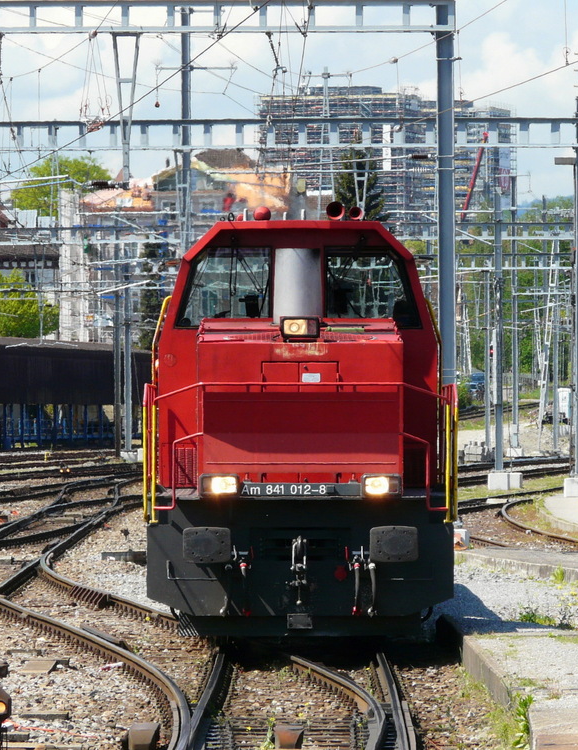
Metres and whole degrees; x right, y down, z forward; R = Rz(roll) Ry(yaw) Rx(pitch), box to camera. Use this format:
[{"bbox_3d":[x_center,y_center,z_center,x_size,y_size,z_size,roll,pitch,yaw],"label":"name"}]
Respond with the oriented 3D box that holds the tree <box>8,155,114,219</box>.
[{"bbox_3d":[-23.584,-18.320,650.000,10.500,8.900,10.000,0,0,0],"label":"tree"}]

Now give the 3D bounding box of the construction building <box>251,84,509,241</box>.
[{"bbox_3d":[21.597,-46.849,1395.000,51.000,35.500,30.000,0,0,14],"label":"construction building"}]

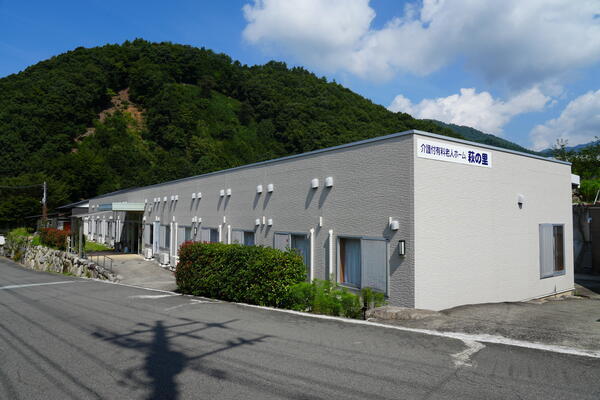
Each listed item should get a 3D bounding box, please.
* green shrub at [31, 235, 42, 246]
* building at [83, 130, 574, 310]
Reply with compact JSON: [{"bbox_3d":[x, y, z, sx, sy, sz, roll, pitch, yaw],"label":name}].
[{"bbox_3d":[-21.870,3.361,33.200,0.950,1.000,0.950,2,-3,-36],"label":"green shrub"},{"bbox_3d":[-6.923,1.523,28.431,8.294,4.260,43.355,2,-3,-36],"label":"building"}]

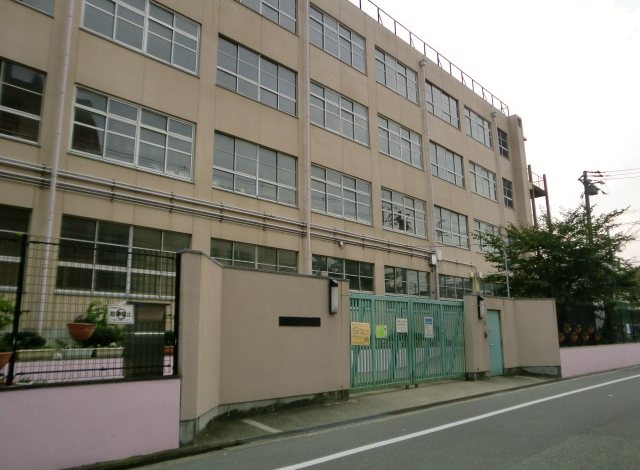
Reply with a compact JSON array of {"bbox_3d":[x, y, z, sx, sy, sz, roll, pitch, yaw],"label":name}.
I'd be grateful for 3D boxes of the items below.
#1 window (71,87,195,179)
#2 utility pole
[{"bbox_3d":[-5.338,-2.856,14.171,0.150,1.992,3.686,-12,-17,43],"label":"window"},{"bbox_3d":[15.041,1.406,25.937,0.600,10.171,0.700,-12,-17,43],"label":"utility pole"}]

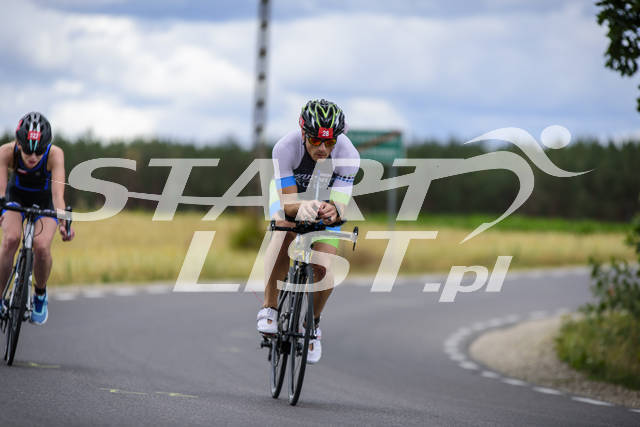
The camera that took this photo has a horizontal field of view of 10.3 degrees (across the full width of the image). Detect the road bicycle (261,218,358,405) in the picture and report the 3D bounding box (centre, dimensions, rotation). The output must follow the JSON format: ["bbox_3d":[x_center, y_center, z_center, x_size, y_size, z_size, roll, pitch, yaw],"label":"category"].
[{"bbox_3d":[-0.121,0.444,17.283,0.430,0.940,1.655,6,-1,-5],"label":"road bicycle"}]

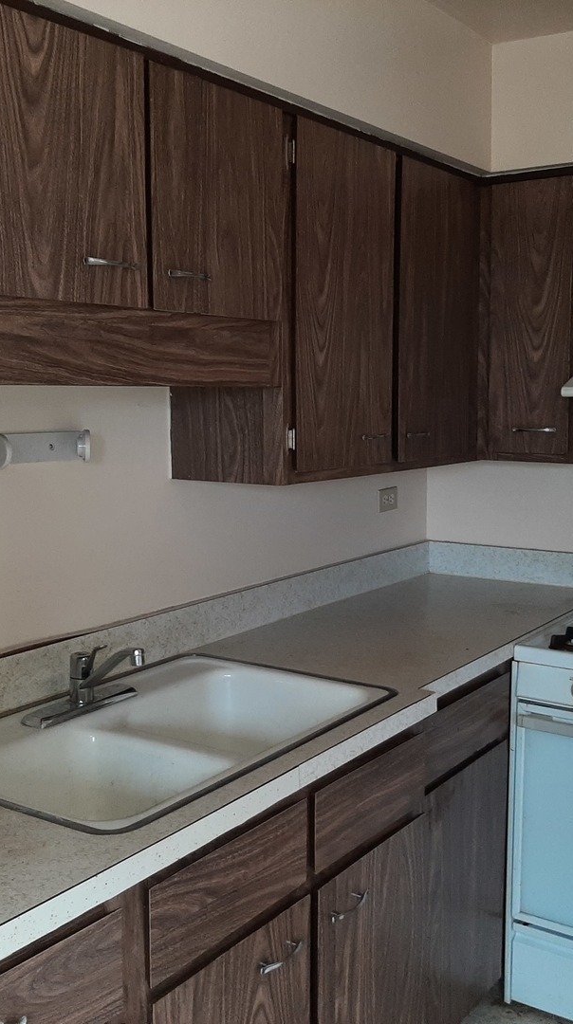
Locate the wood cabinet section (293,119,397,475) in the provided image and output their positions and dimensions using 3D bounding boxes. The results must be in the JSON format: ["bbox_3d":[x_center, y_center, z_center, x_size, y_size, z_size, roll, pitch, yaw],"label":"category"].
[{"bbox_3d":[-0.001,-0.470,2.382,0.337,0.764,0.466,4,8,35],"label":"wood cabinet section"}]

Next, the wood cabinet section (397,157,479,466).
[{"bbox_3d":[0.263,-0.516,2.759,0.337,0.764,0.460,4,8,35],"label":"wood cabinet section"}]

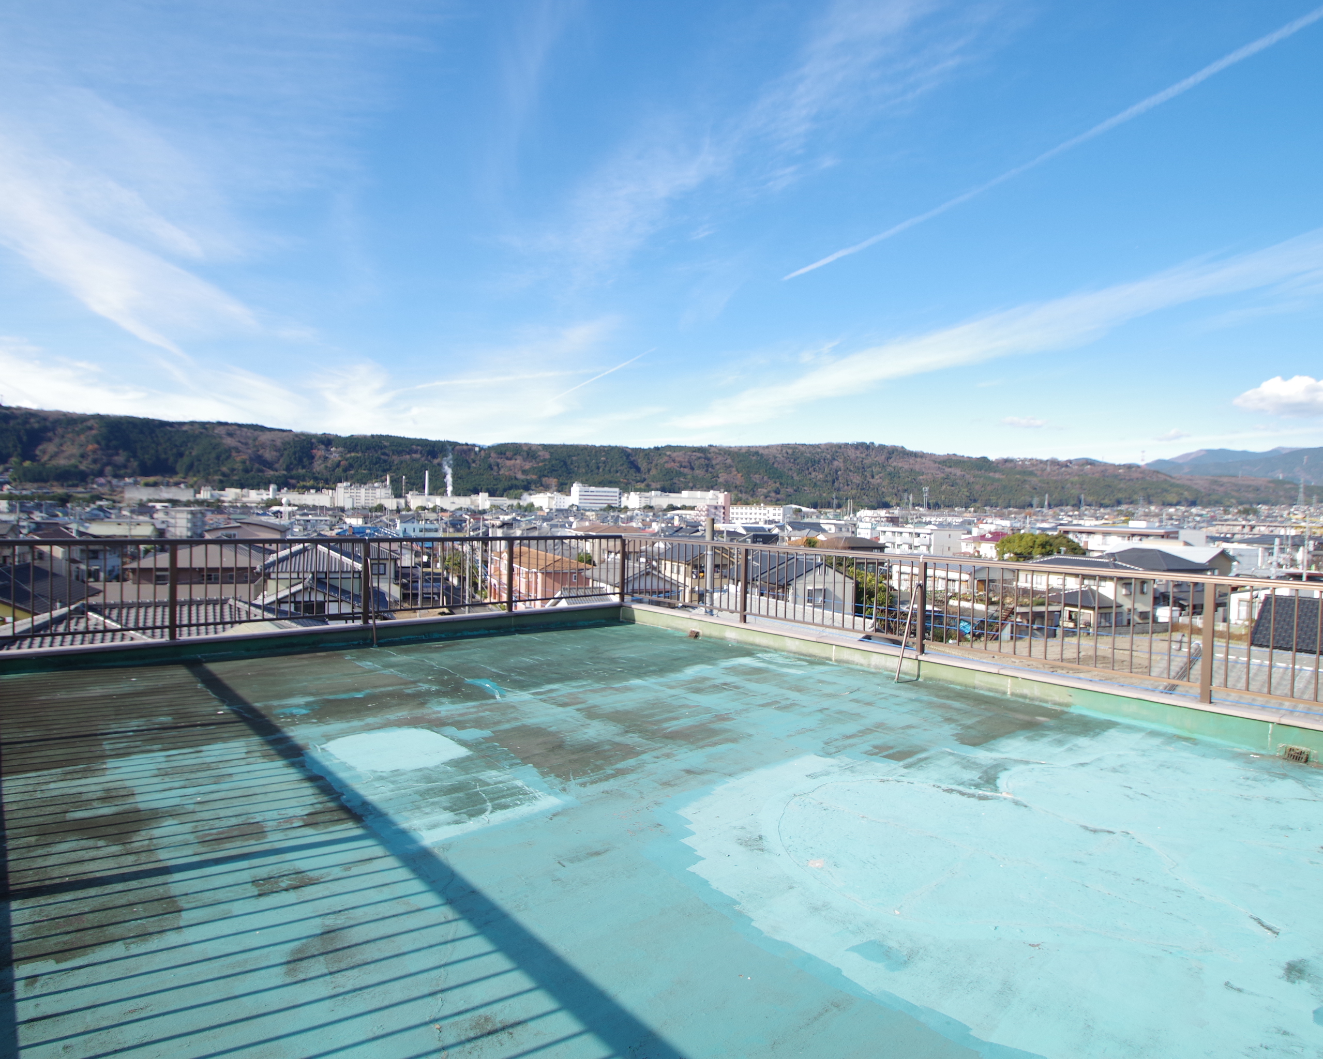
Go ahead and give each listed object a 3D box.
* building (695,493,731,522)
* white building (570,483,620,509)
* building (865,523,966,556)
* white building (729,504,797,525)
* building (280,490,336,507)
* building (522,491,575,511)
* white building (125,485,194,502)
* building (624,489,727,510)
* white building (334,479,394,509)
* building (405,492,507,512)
[{"bbox_3d":[28.540,-10.970,392.000,9.300,18.100,20.480,3,2,42],"label":"building"},{"bbox_3d":[-65.460,-33.670,715.000,46.870,26.150,22.000,0,2,-20],"label":"white building"},{"bbox_3d":[59.700,3.820,163.000,11.840,8.610,14.710,0,2,-33],"label":"building"},{"bbox_3d":[59.850,-8.820,420.000,37.090,11.330,13.260,2,2,40],"label":"white building"},{"bbox_3d":[-380.260,-32.530,760.000,49.960,17.270,30.000,0,2,-20],"label":"building"},{"bbox_3d":[-112.230,-27.830,700.000,47.210,17.710,30.000,0,2,-20],"label":"building"},{"bbox_3d":[-588.760,-41.340,830.000,62.780,17.100,25.000,0,2,-20],"label":"white building"},{"bbox_3d":[12.350,-30.540,740.000,98.750,17.480,45.000,0,2,-20],"label":"building"},{"bbox_3d":[-323.640,-35.880,770.000,56.530,27.290,28.000,0,2,-20],"label":"white building"},{"bbox_3d":[-214.820,-28.670,740.000,98.620,16.370,40.000,0,2,-20],"label":"building"}]

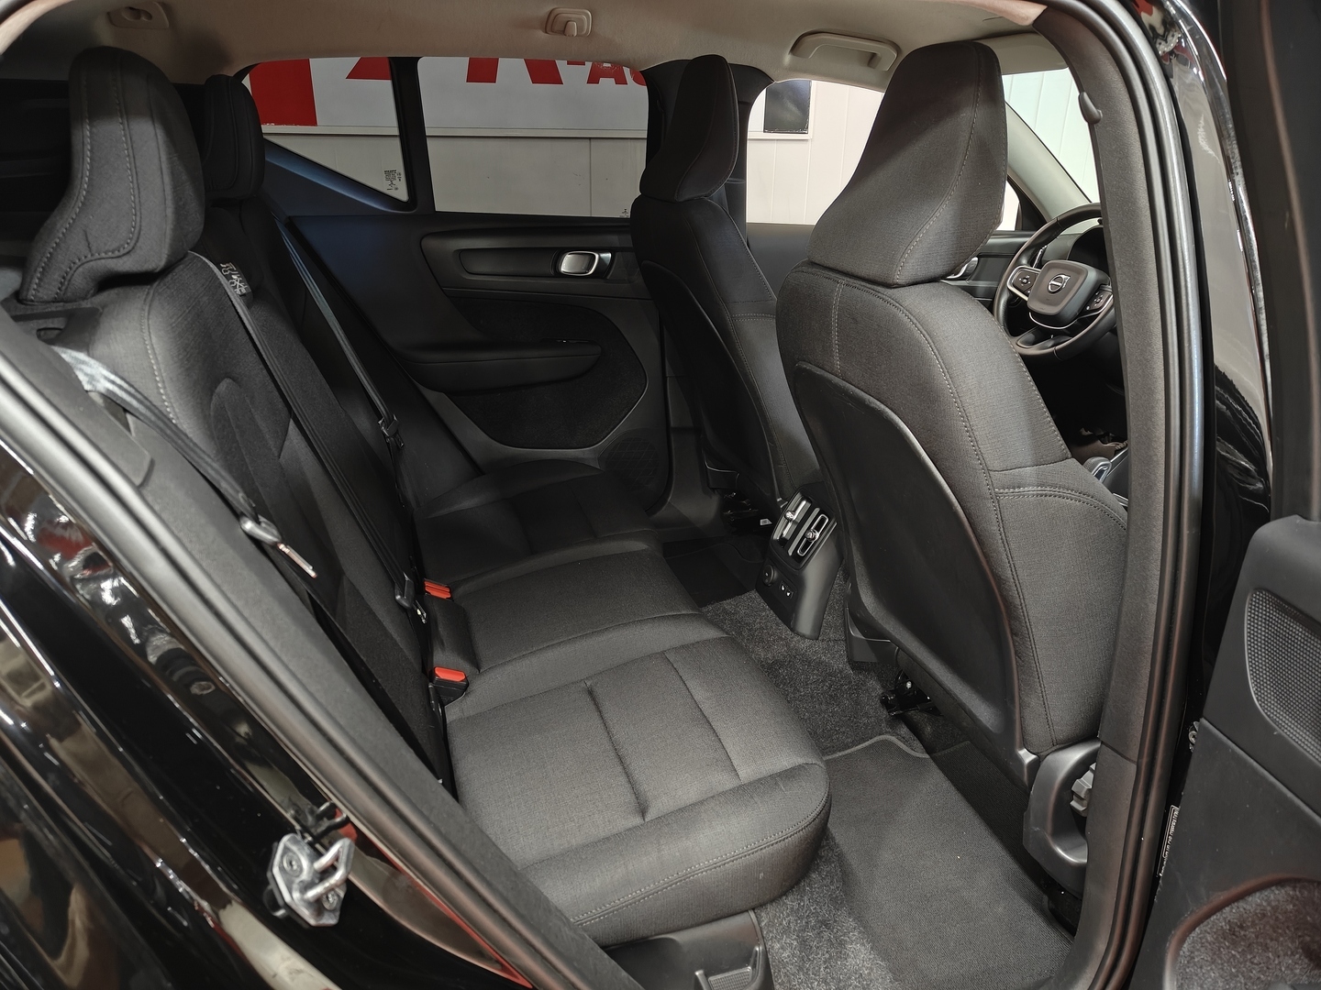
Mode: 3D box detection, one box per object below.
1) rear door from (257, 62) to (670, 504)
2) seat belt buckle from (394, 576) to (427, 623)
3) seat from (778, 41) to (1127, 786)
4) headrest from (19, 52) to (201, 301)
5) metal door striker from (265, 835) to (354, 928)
[{"bbox_3d":[-0.388,-0.358,1.986,0.958,1.102,0.278,-6,24,-16],"label":"rear door"},{"bbox_3d":[-0.342,0.143,1.250,0.028,0.070,0.050,-23,27,-8],"label":"seat belt buckle"},{"bbox_3d":[0.602,-0.025,1.217,0.865,1.012,0.551,-6,24,-16],"label":"seat"},{"bbox_3d":[-0.436,-0.263,0.749,0.134,0.198,0.247,-6,24,-16],"label":"headrest"},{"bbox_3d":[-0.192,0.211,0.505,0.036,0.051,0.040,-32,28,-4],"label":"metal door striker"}]

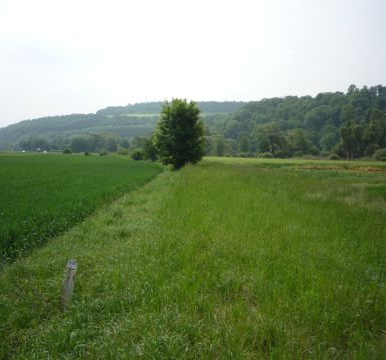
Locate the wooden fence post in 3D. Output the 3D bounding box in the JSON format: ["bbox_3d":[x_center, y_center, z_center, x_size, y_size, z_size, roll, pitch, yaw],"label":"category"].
[{"bbox_3d":[-1.230,1.050,4.400,0.110,0.520,0.110,8,4,-15],"label":"wooden fence post"}]

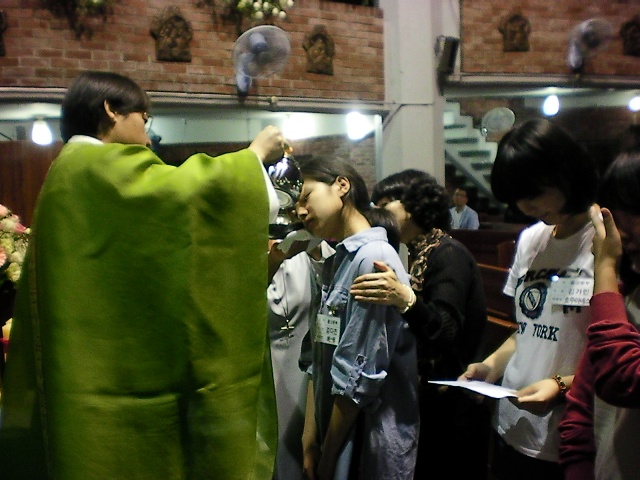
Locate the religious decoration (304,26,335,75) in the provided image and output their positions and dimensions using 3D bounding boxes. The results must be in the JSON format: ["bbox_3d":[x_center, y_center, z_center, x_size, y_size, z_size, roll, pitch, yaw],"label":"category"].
[{"bbox_3d":[-0.013,-1.588,5.394,0.325,0.405,0.075,-5,7,-33],"label":"religious decoration"}]

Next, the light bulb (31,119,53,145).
[{"bbox_3d":[-2.272,-0.885,5.280,0.150,0.190,0.150,-1,6,0],"label":"light bulb"}]

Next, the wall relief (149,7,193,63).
[{"bbox_3d":[-1.077,-1.494,4.694,0.325,0.405,0.075,-5,7,-33],"label":"wall relief"}]

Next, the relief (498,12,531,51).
[{"bbox_3d":[1.783,-1.925,5.933,0.325,0.405,0.075,-3,6,-13],"label":"relief"}]

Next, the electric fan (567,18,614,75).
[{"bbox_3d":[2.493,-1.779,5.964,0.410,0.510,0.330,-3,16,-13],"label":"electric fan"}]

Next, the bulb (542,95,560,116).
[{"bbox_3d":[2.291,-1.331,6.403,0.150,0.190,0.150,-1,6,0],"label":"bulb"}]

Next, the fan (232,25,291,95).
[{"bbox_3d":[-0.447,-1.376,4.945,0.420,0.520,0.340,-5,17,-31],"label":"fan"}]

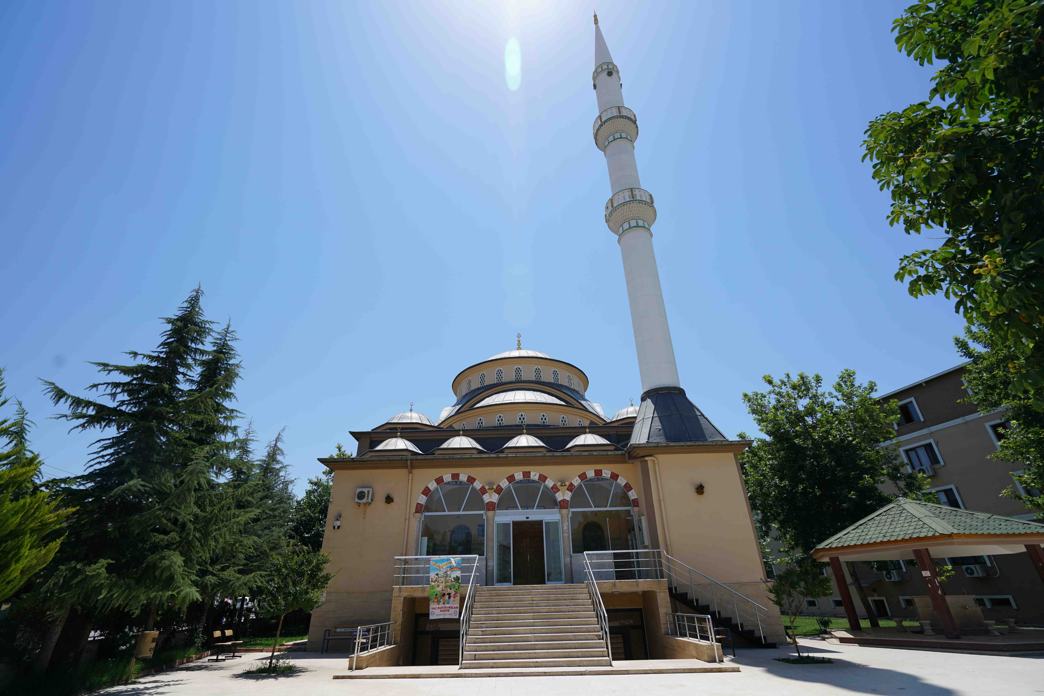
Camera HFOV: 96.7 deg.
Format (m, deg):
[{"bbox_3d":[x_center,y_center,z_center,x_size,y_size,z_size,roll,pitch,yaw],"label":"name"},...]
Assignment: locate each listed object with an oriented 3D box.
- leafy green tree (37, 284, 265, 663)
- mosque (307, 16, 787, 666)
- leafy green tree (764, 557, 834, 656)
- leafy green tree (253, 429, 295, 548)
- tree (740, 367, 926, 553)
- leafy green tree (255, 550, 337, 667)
[{"bbox_3d":[-14.038,3.356,16.891,9.800,13.800,9.400,-1,-28,0],"label":"leafy green tree"},{"bbox_3d":[0.027,-5.689,34.236,18.700,45.800,26.500,-1,-28,0],"label":"mosque"},{"bbox_3d":[8.172,7.467,13.484,2.000,2.550,1.900,-1,-28,0],"label":"leafy green tree"},{"bbox_3d":[-16.061,11.110,29.436,5.000,12.200,5.000,-1,-28,0],"label":"leafy green tree"},{"bbox_3d":[15.559,7.214,22.968,9.200,11.700,9.000,-1,-28,0],"label":"tree"},{"bbox_3d":[-7.073,7.866,14.251,2.500,3.250,2.400,-1,-28,0],"label":"leafy green tree"}]

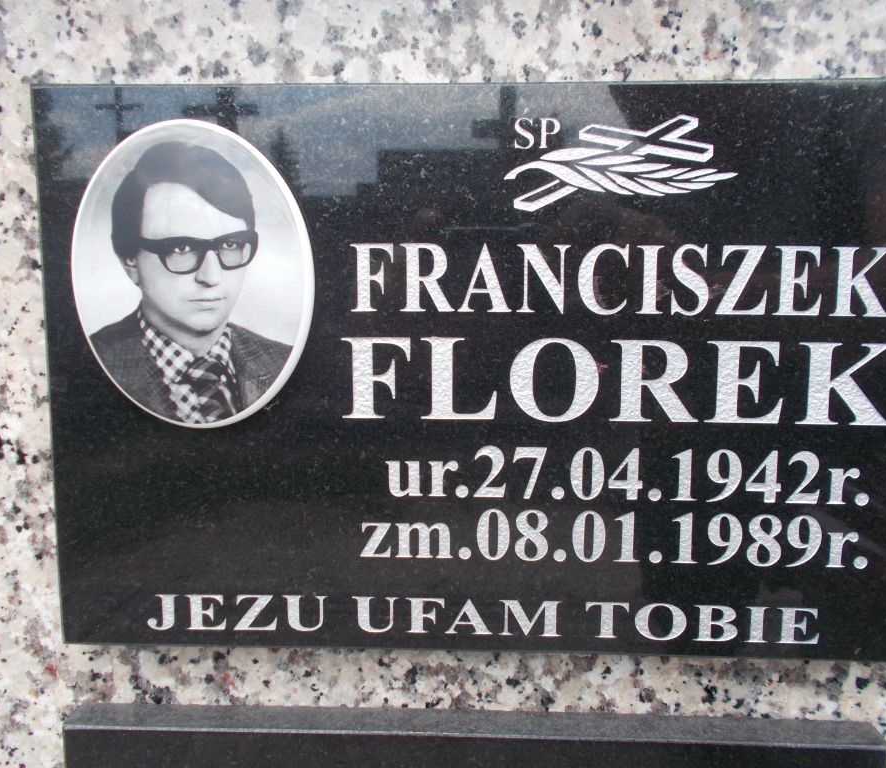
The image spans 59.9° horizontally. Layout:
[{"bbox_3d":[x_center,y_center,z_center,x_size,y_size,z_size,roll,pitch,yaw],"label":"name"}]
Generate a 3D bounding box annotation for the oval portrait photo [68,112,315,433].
[{"bbox_3d":[-0.085,-0.036,0.258,0.083,0.103,0.008,-3,7,3],"label":"oval portrait photo"}]

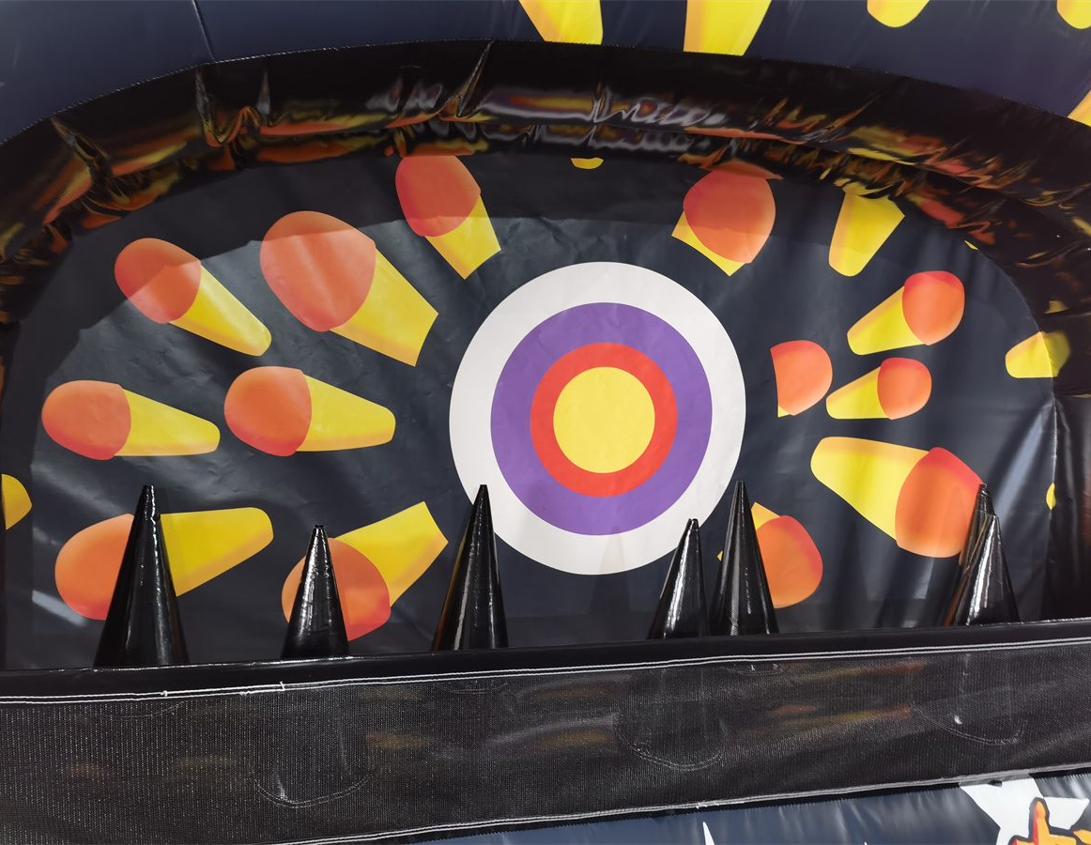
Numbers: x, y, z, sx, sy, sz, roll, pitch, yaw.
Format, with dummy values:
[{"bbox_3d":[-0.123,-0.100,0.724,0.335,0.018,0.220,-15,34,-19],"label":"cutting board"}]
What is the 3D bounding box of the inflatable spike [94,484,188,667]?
[{"bbox_3d":[-0.700,0.294,1.530,0.173,0.370,0.173,2,5,-14],"label":"inflatable spike"}]

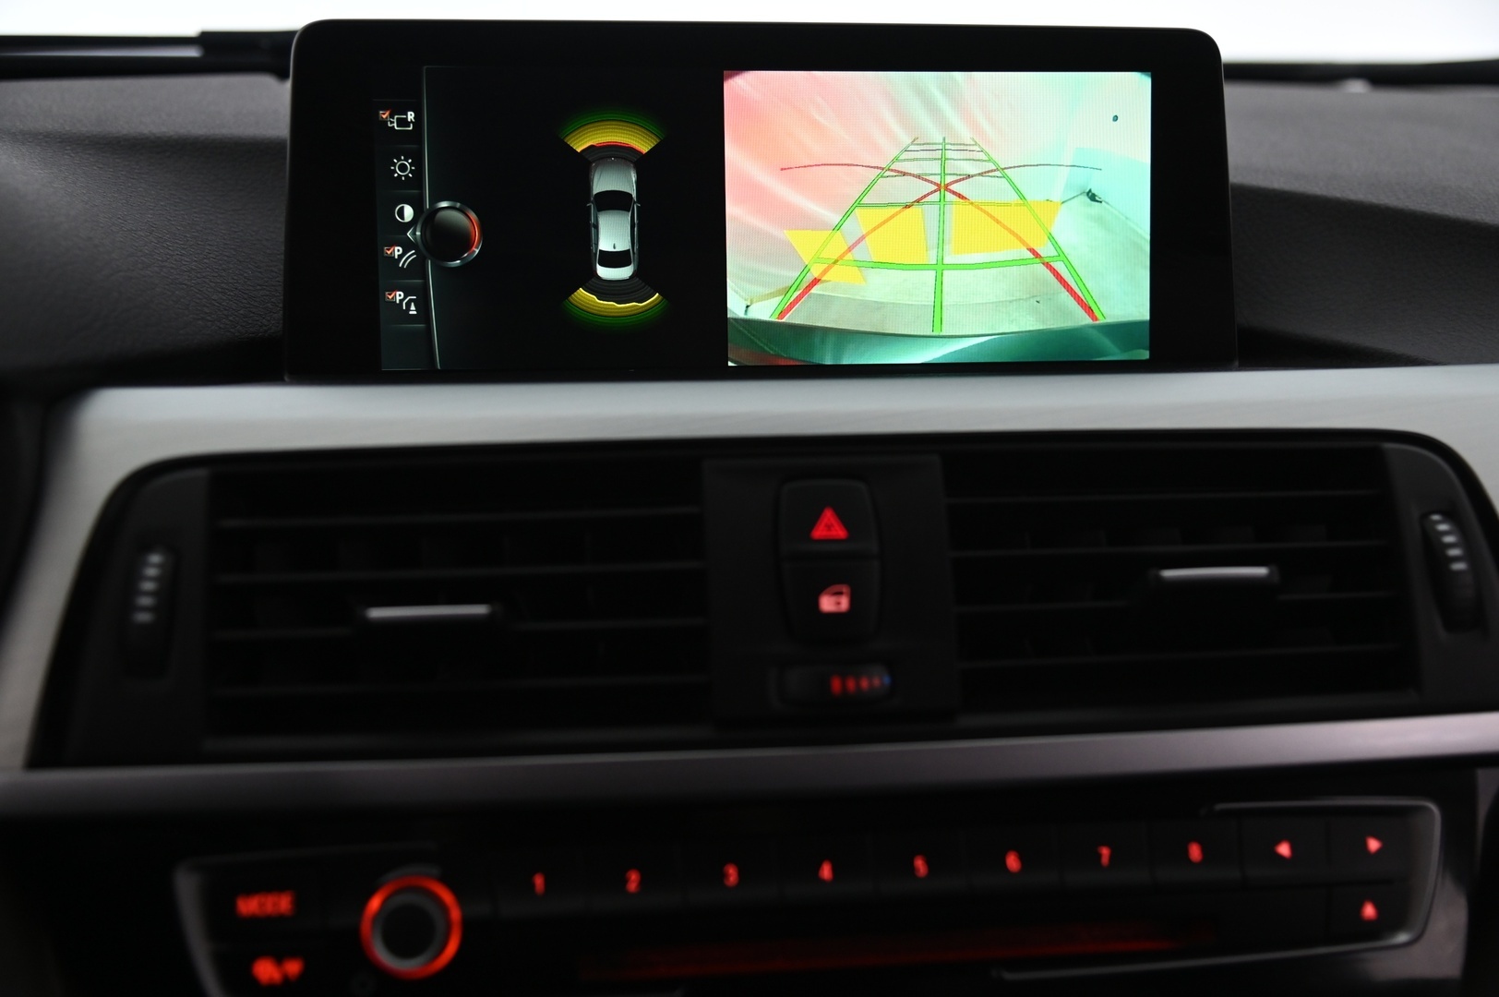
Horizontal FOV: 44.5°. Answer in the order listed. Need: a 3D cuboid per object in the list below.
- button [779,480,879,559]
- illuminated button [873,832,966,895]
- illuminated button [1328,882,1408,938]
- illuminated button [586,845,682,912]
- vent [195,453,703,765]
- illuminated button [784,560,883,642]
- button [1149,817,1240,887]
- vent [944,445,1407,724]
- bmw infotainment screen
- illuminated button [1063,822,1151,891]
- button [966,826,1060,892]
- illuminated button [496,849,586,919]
[{"bbox_3d":[0.018,0.005,0.416,0.022,0.018,0.008,-1,-11,-7],"label":"button"},{"bbox_3d":[0.036,0.079,0.393,0.019,0.013,0.008,-1,-16,-7],"label":"illuminated button"},{"bbox_3d":[0.134,0.090,0.401,0.016,0.011,0.008,-1,-16,-7],"label":"illuminated button"},{"bbox_3d":[-0.025,0.080,0.385,0.020,0.013,0.008,-1,-16,-7],"label":"illuminated button"},{"bbox_3d":[-0.066,0.025,0.417,0.107,0.064,0.035,-1,-11,-7],"label":"vent"},{"bbox_3d":[0.018,0.023,0.412,0.021,0.017,0.008,-1,-11,-7],"label":"illuminated button"},{"bbox_3d":[0.097,0.078,0.400,0.019,0.014,0.008,-1,-16,-7],"label":"button"},{"bbox_3d":[0.097,0.021,0.437,0.106,0.061,0.035,-1,-11,-7],"label":"vent"},{"bbox_3d":[0.006,-0.081,0.502,0.255,0.091,0.025,-1,5,-7],"label":"bmw infotainment screen"},{"bbox_3d":[0.076,0.078,0.398,0.019,0.013,0.008,-1,-16,-7],"label":"illuminated button"},{"bbox_3d":[0.056,0.078,0.395,0.019,0.013,0.008,-1,-16,-7],"label":"button"},{"bbox_3d":[-0.044,0.081,0.383,0.018,0.013,0.008,-1,-16,-7],"label":"illuminated button"}]

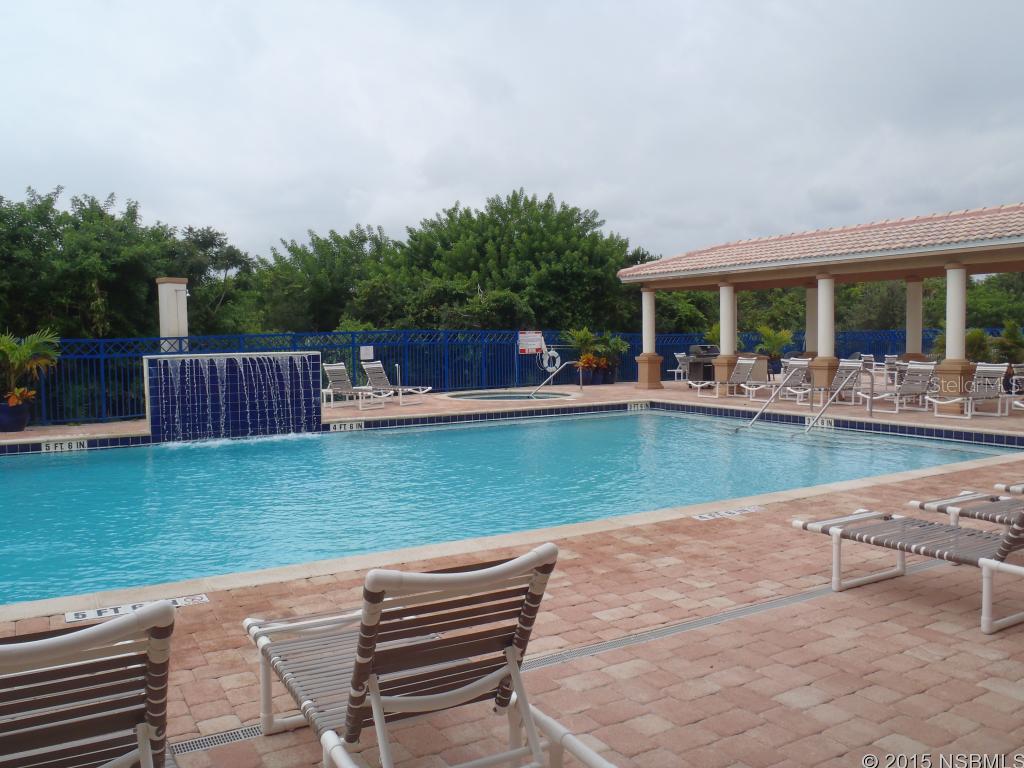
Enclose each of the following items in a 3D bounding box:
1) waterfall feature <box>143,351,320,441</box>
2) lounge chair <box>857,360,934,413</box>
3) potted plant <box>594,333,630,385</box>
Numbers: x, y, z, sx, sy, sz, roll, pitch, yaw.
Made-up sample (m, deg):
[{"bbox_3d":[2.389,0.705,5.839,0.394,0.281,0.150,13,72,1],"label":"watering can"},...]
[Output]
[{"bbox_3d":[-4.630,0.198,13.937,2.800,1.384,0.480,-3,4,-28],"label":"waterfall feature"},{"bbox_3d":[6.907,0.039,14.584,1.700,0.850,0.640,-3,4,-28],"label":"lounge chair"},{"bbox_3d":[2.839,-0.720,23.400,1.050,1.470,1.050,-1,4,0],"label":"potted plant"}]

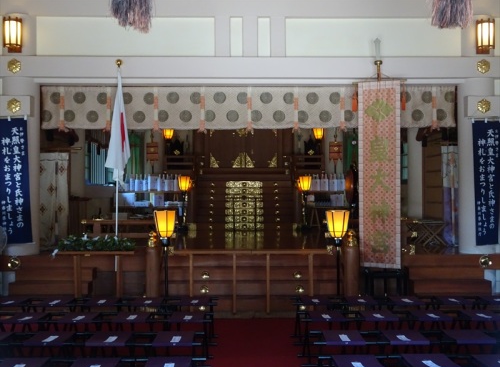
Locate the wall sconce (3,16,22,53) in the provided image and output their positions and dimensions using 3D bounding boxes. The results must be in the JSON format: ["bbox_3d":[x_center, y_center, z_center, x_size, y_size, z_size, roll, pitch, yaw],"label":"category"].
[{"bbox_3d":[-3.291,-2.064,8.825,0.251,0.456,0.205,0,0,-1],"label":"wall sconce"}]

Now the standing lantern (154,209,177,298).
[{"bbox_3d":[-1.064,0.976,8.000,0.290,1.290,0.290,0,-1,-1],"label":"standing lantern"}]

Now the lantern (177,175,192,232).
[{"bbox_3d":[-1.418,0.450,13.735,0.277,1.220,0.277,0,0,-1],"label":"lantern"}]

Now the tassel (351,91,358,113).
[{"bbox_3d":[1.348,-1.048,8.149,0.072,0.267,0.072,0,0,-1],"label":"tassel"}]

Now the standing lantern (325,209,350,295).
[{"bbox_3d":[1.108,0.975,8.050,0.290,1.290,0.290,0,-1,-1],"label":"standing lantern"}]

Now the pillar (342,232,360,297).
[{"bbox_3d":[1.312,1.113,8.180,0.195,1.025,0.195,0,0,-1],"label":"pillar"}]

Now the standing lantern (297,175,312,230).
[{"bbox_3d":[1.330,0.471,15.200,0.285,1.270,0.285,0,-1,-1],"label":"standing lantern"}]

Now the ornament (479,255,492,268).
[{"bbox_3d":[3.360,1.110,9.050,0.175,0.175,0.090,0,-1,-1],"label":"ornament"}]

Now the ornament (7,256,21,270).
[{"bbox_3d":[-3.301,1.123,8.897,0.174,0.174,0.082,0,0,-1],"label":"ornament"}]

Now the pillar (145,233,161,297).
[{"bbox_3d":[-1.243,1.134,8.100,0.190,1.020,0.190,0,-1,-1],"label":"pillar"}]

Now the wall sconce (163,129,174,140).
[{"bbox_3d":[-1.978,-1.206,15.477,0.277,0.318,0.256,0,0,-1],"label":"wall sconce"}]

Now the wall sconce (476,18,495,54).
[{"bbox_3d":[3.316,-2.075,8.959,0.251,0.456,0.205,0,0,-1],"label":"wall sconce"}]

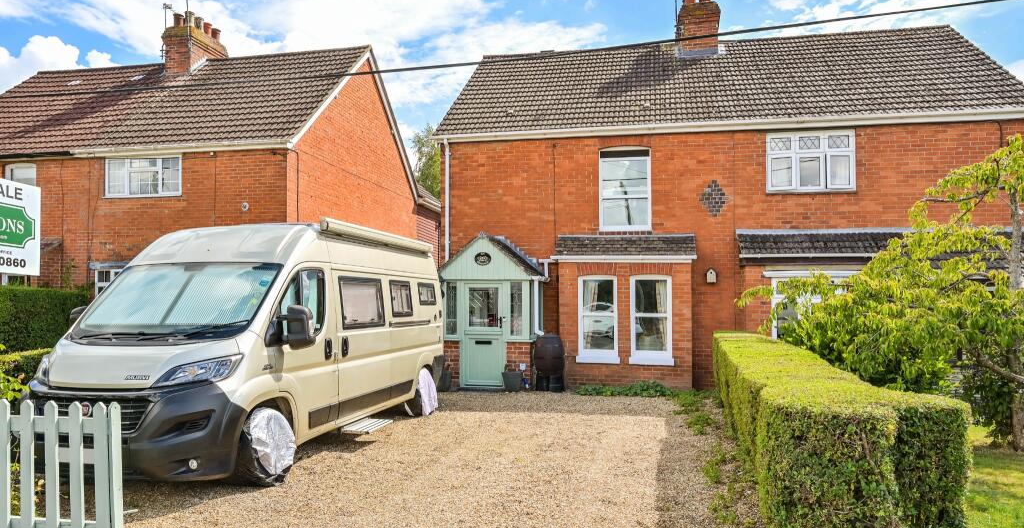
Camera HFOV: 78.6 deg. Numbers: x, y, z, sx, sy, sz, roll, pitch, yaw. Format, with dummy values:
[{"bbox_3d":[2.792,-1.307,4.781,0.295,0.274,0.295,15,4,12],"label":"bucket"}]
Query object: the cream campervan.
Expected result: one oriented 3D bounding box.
[{"bbox_3d":[-2.670,0.834,7.760,2.200,2.580,5.950,0,-4,12],"label":"cream campervan"}]

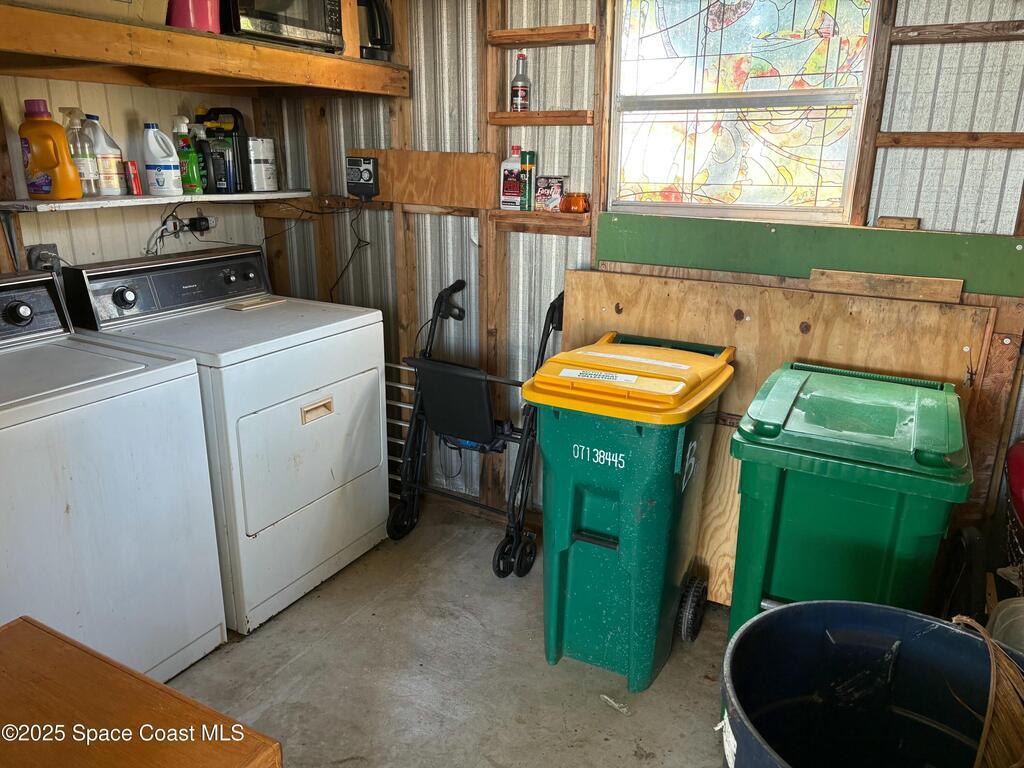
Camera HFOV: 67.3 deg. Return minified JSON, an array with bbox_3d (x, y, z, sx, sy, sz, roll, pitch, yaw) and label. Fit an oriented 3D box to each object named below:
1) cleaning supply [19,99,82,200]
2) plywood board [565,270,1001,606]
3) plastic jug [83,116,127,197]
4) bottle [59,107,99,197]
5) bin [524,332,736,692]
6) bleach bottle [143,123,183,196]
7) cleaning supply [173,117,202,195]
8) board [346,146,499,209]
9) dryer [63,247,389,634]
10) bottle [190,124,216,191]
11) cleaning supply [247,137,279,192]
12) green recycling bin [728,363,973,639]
[{"bbox_3d":[-1.485,-0.752,2.477,0.170,0.312,0.105,2,17,5],"label":"cleaning supply"},{"bbox_3d":[0.731,0.223,2.520,1.295,1.085,0.025,11,16,30],"label":"plywood board"},{"bbox_3d":[-1.427,-0.797,2.695,0.135,0.267,0.097,-10,20,-32],"label":"plastic jug"},{"bbox_3d":[-1.435,-0.766,2.561,0.110,0.286,0.078,-15,23,-42],"label":"bottle"},{"bbox_3d":[0.364,0.355,2.329,0.470,0.930,0.580,10,19,27],"label":"bin"},{"bbox_3d":[-1.280,-0.825,2.829,0.122,0.256,0.090,-1,17,-7],"label":"bleach bottle"},{"bbox_3d":[-1.224,-0.865,2.909,0.095,0.288,0.060,6,18,17],"label":"cleaning supply"},{"bbox_3d":[-0.354,-0.794,2.966,0.696,0.194,0.020,10,19,28],"label":"board"},{"bbox_3d":[-0.951,0.126,2.745,0.680,1.100,0.737,10,19,28],"label":"dryer"},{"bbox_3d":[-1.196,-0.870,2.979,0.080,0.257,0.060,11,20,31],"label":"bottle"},{"bbox_3d":[-1.038,-0.916,3.212,0.068,0.217,0.085,10,19,28],"label":"cleaning supply"},{"bbox_3d":[0.874,0.452,2.059,0.500,0.910,0.585,10,19,27],"label":"green recycling bin"}]

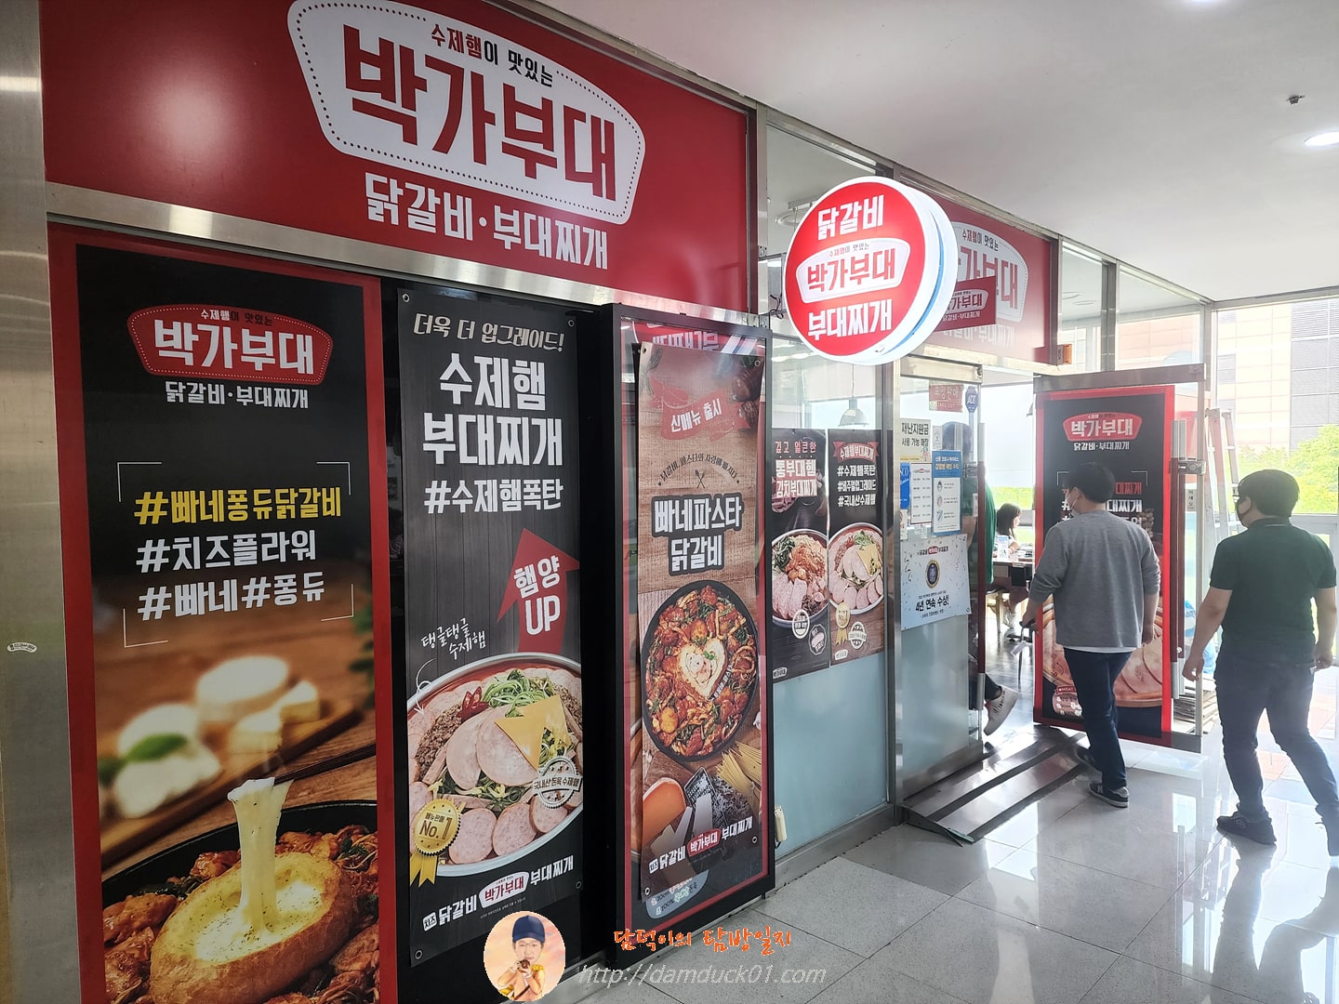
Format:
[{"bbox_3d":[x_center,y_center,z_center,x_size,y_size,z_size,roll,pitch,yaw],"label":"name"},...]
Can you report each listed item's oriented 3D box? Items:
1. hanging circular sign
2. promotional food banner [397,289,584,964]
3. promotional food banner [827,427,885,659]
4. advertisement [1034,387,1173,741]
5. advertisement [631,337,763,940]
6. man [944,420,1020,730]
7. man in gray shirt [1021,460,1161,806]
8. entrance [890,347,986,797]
[{"bbox_3d":[0.686,-0.796,3.100,0.620,0.620,0.180,1,3,45],"label":"hanging circular sign"},{"bbox_3d":[-0.486,0.336,2.549,0.020,1.790,0.595,1,3,45],"label":"promotional food banner"},{"bbox_3d":[0.831,0.187,3.917,0.020,1.000,0.435,1,3,45],"label":"promotional food banner"},{"bbox_3d":[2.493,0.348,5.110,0.720,1.950,0.030,1,3,41],"label":"advertisement"},{"bbox_3d":[0.129,0.399,3.073,0.030,1.840,0.640,1,3,45],"label":"advertisement"},{"bbox_3d":[1.768,0.446,5.176,0.480,1.800,0.560,-3,3,-41],"label":"man"},{"bbox_3d":[2.136,0.641,4.502,0.570,1.660,0.460,-1,2,-5],"label":"man in gray shirt"},{"bbox_3d":[1.370,0.352,4.445,0.050,2.080,0.860,1,3,45],"label":"entrance"}]

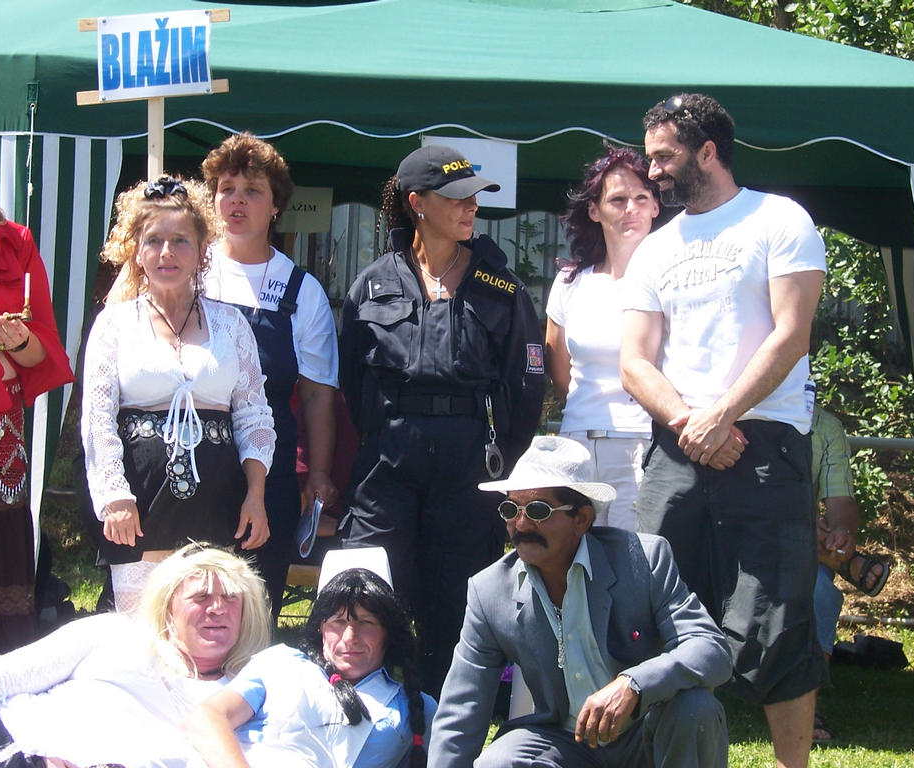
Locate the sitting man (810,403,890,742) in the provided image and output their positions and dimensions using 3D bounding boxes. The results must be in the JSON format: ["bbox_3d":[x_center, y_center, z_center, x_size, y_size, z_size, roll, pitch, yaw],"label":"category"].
[{"bbox_3d":[0.980,0.440,7.950,0.650,1.280,0.800,0,2,-7],"label":"sitting man"}]

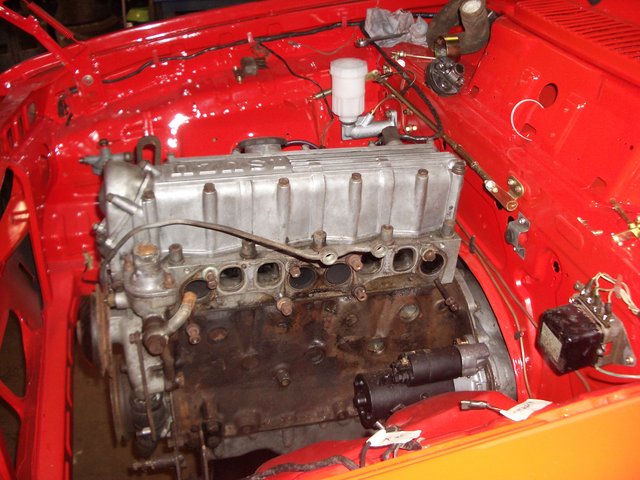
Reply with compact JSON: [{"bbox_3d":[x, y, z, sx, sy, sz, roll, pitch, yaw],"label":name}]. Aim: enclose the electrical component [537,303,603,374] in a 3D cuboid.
[{"bbox_3d":[0.276,0.109,0.720,0.043,0.051,0.052,-13,34,-8],"label":"electrical component"}]

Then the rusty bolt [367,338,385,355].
[{"bbox_3d":[0.084,0.161,0.978,0.022,0.022,0.012,-5,28,-14],"label":"rusty bolt"}]

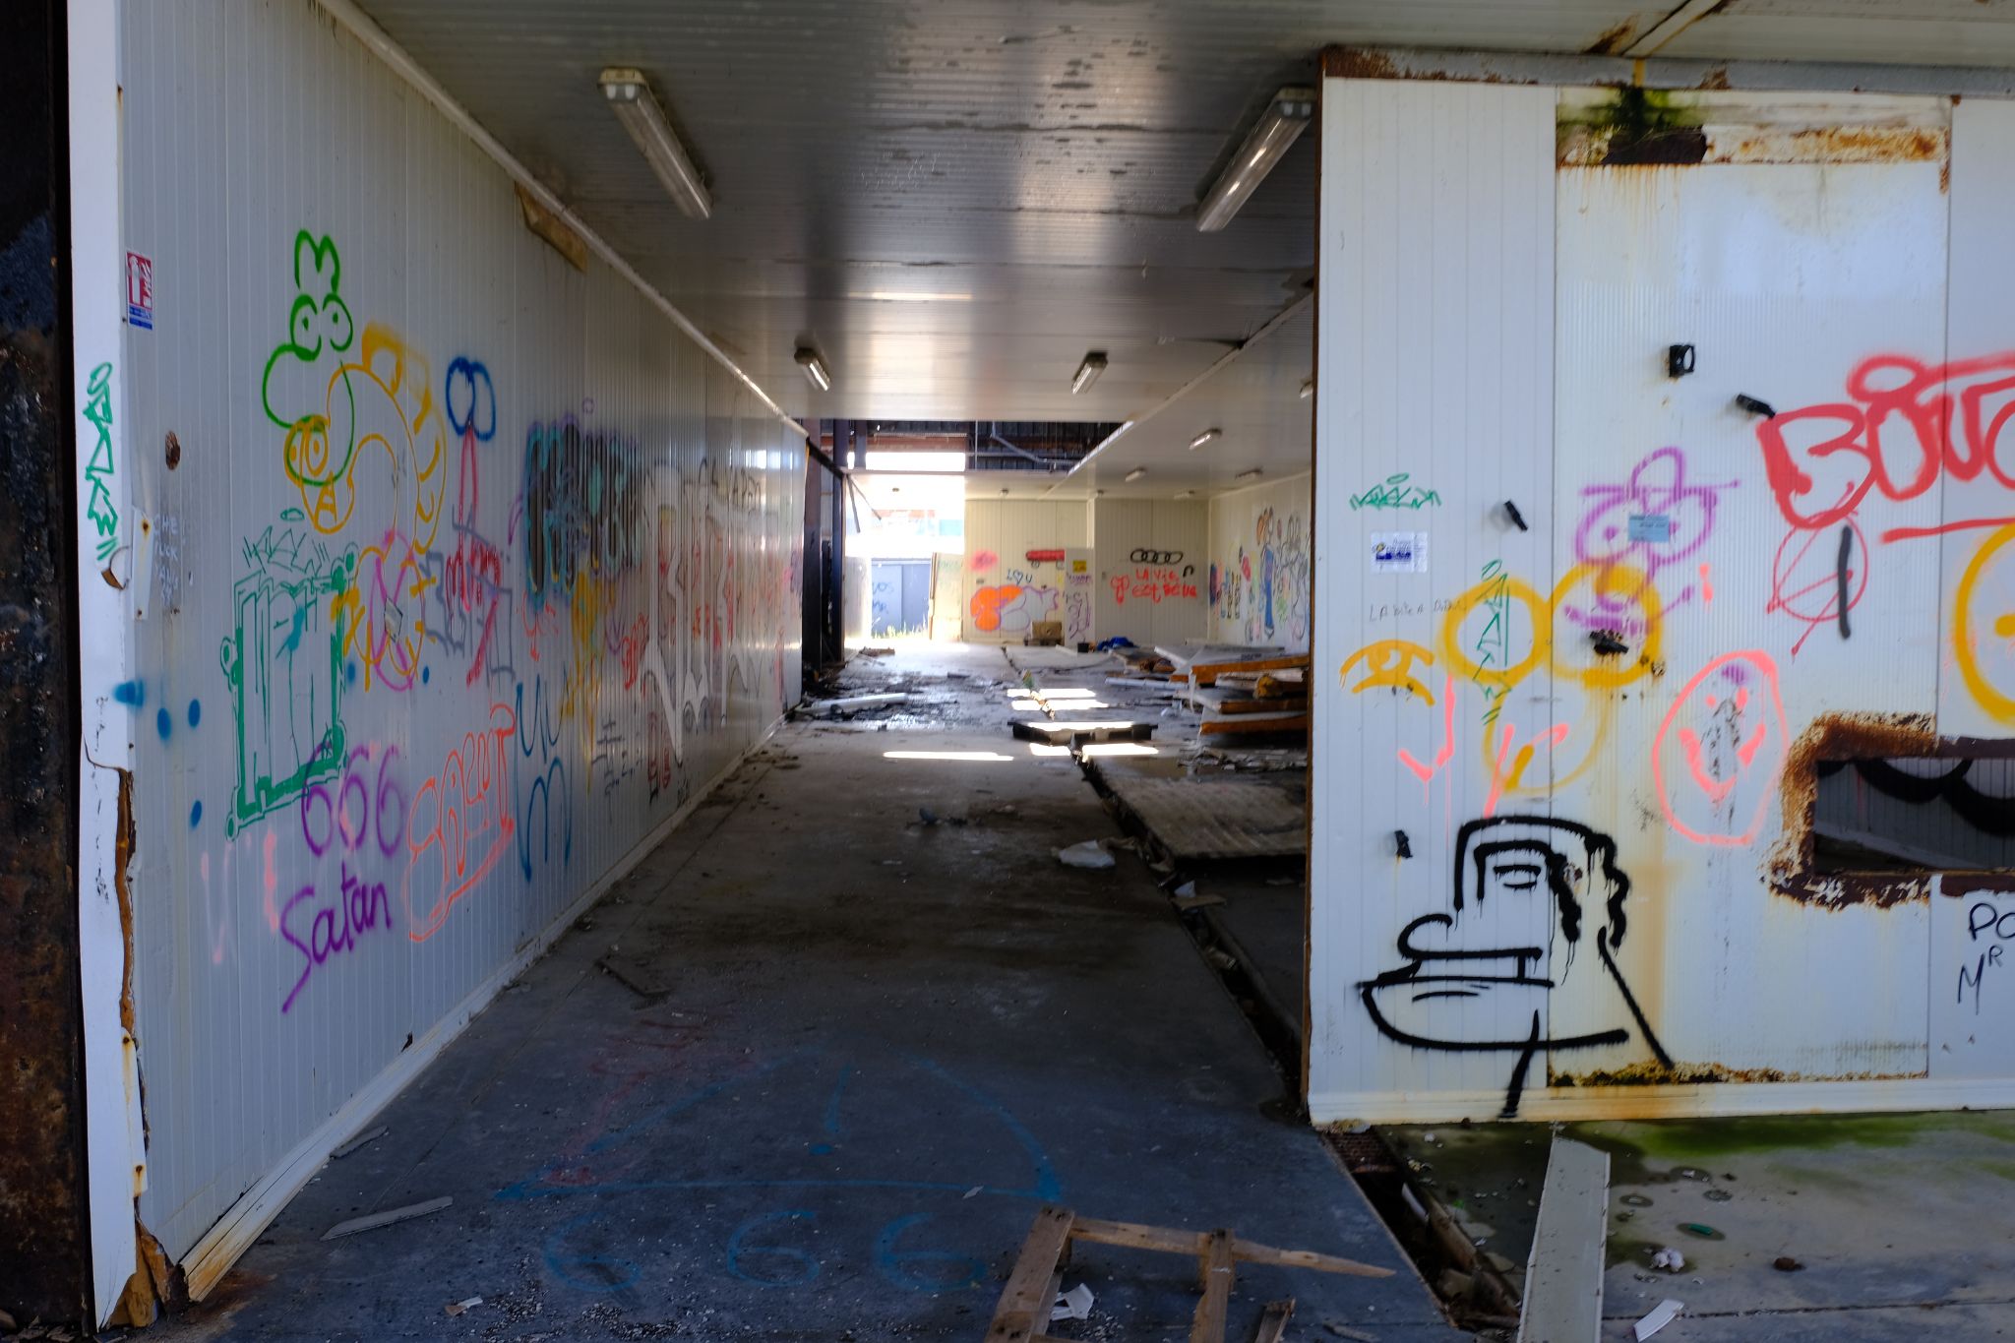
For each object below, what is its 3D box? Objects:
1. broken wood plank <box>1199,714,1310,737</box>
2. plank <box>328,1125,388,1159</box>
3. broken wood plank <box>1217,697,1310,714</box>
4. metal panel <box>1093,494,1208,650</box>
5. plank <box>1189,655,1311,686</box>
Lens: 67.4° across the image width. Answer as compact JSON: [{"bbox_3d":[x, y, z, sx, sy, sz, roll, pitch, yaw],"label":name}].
[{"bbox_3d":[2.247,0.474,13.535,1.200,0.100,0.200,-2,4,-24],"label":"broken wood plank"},{"bbox_3d":[-1.779,1.293,4.150,0.037,0.015,0.210,2,4,20],"label":"plank"},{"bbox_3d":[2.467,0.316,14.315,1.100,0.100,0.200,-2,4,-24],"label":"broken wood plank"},{"bbox_3d":[2.847,-1.951,30.250,2.280,2.950,0.100,0,4,-2],"label":"metal panel"},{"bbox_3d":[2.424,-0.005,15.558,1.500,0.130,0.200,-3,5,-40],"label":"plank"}]

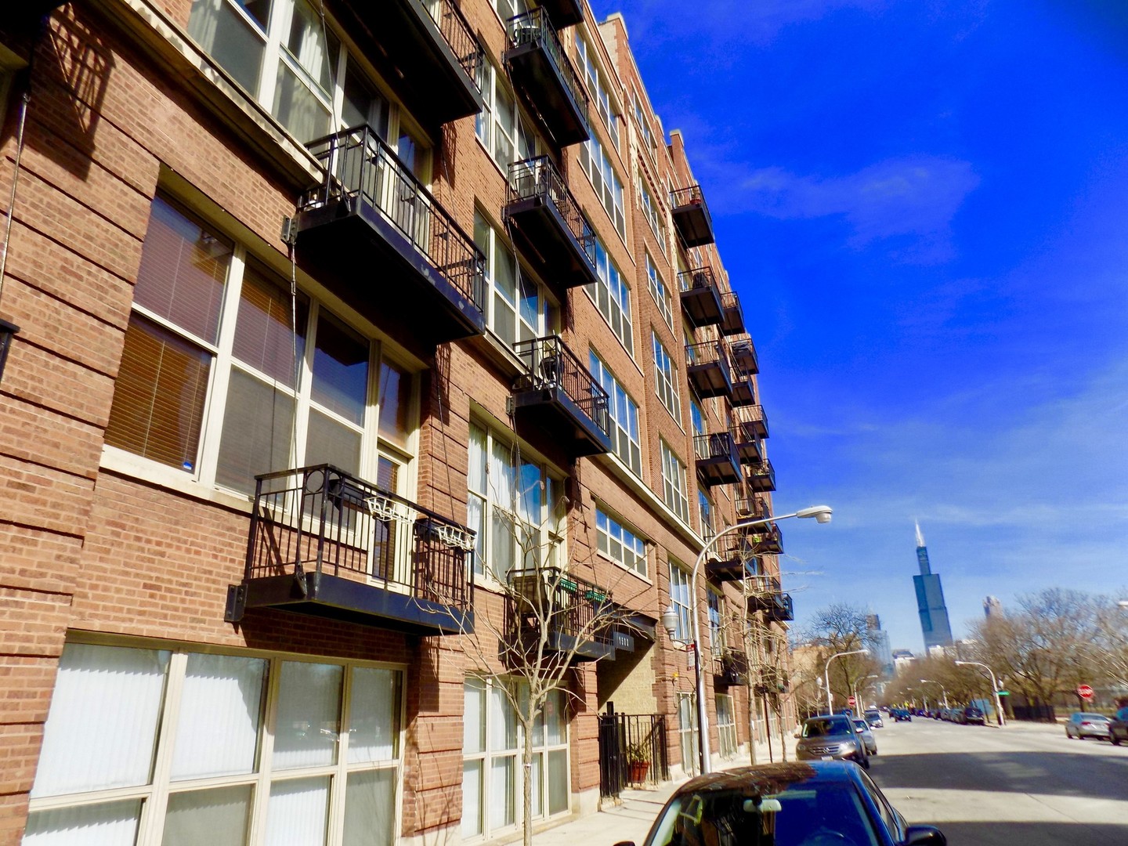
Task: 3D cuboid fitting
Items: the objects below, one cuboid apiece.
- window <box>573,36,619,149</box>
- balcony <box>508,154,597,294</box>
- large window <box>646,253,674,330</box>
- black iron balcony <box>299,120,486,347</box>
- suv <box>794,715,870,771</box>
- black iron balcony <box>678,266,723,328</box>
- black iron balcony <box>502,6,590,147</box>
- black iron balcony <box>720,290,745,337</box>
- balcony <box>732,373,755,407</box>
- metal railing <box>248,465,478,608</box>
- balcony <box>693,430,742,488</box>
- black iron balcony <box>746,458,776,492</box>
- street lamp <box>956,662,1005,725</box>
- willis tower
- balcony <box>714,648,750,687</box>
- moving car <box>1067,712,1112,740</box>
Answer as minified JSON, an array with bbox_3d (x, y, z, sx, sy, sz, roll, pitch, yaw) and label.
[{"bbox_3d":[1.091,-10.683,24.112,0.170,2.150,4.400,-10,-23,19],"label":"window"},{"bbox_3d":[-0.167,-4.332,16.602,0.844,1.282,3.082,-9,-23,19],"label":"balcony"},{"bbox_3d":[3.765,-5.102,29.650,0.160,1.846,4.441,-10,-23,19],"label":"large window"},{"bbox_3d":[-2.076,-2.274,9.805,0.810,1.260,2.990,-10,-23,19],"label":"black iron balcony"},{"bbox_3d":[8.374,10.000,23.438,1.830,1.670,4.530,-10,-23,19],"label":"suv"},{"bbox_3d":[6.449,-5.830,35.006,1.418,1.272,2.967,-9,-23,19],"label":"black iron balcony"},{"bbox_3d":[-0.312,-8.181,18.052,0.893,1.279,3.199,-10,-23,19],"label":"black iron balcony"},{"bbox_3d":[10.068,-6.563,45.639,1.418,1.272,2.967,-9,-23,19],"label":"black iron balcony"},{"bbox_3d":[10.542,-2.142,44.952,1.327,1.284,3.317,-10,-23,19],"label":"balcony"},{"bbox_3d":[-2.062,1.461,8.398,0.877,1.070,3.082,-10,-23,19],"label":"metal railing"},{"bbox_3d":[6.652,1.589,32.081,1.418,1.272,2.967,-9,-23,19],"label":"balcony"},{"bbox_3d":[12.372,3.302,46.994,1.380,1.240,2.970,-10,-23,19],"label":"black iron balcony"},{"bbox_3d":[41.000,26.653,73.822,3.200,6.100,0.400,-10,-23,19],"label":"street lamp"},{"bbox_3d":[1061.090,536.175,2155.704,68.600,527.000,68.600,-10,-23,19],"label":"willis tower"},{"bbox_3d":[6.573,9.366,29.037,0.872,1.097,3.157,-10,-23,19],"label":"balcony"},{"bbox_3d":[30.328,17.219,42.819,1.820,1.440,4.700,-10,-23,19],"label":"moving car"}]

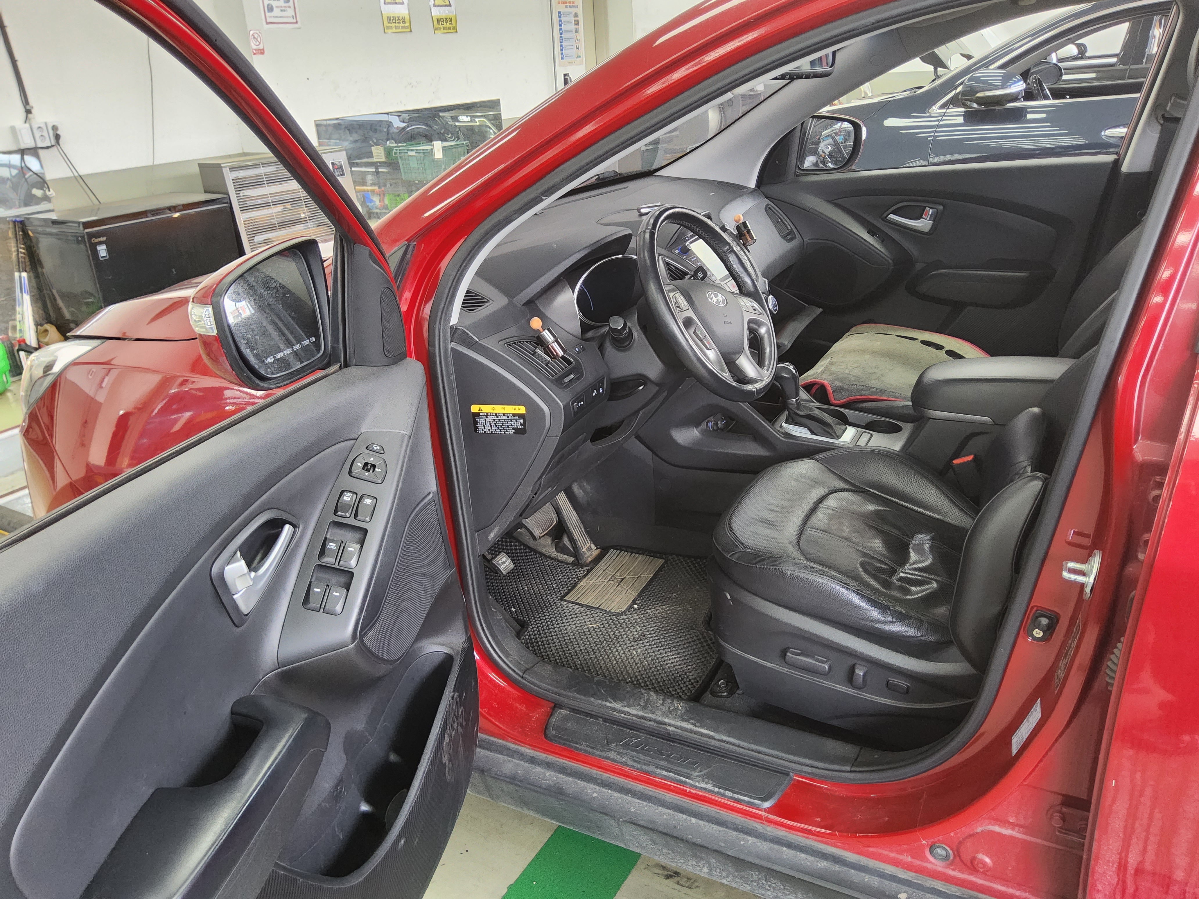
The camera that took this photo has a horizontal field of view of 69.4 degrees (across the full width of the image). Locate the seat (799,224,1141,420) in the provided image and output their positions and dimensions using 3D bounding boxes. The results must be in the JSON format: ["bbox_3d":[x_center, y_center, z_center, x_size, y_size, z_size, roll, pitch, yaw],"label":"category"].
[{"bbox_3d":[0.940,-0.363,1.937,0.840,1.080,0.530,8,25,30],"label":"seat"}]

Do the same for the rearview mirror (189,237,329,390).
[{"bbox_3d":[-0.422,-0.170,1.080,0.095,0.170,0.180,8,25,30],"label":"rearview mirror"}]

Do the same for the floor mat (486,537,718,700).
[{"bbox_3d":[0.064,0.312,1.857,0.520,0.070,0.460,8,25,30],"label":"floor mat"}]

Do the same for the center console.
[{"bbox_3d":[0.796,-0.047,1.701,0.360,0.260,0.190,8,25,30],"label":"center console"}]

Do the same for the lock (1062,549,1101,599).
[{"bbox_3d":[0.519,0.130,0.933,0.037,0.052,0.028,8,27,27],"label":"lock"}]

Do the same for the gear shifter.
[{"bbox_3d":[0.435,-0.106,1.790,0.145,0.145,0.078,8,27,27],"label":"gear shifter"}]

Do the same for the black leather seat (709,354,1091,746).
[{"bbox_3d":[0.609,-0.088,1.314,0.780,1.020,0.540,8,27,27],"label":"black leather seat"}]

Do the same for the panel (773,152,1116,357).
[{"bbox_3d":[0.827,-0.488,2.336,0.880,0.580,0.120,8,27,27],"label":"panel"}]

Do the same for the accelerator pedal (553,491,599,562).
[{"bbox_3d":[-0.062,0.179,2.020,0.045,0.185,0.055,-19,9,37],"label":"accelerator pedal"}]

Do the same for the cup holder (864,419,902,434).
[{"bbox_3d":[0.591,-0.018,1.812,0.080,0.065,0.080,8,27,27],"label":"cup holder"}]

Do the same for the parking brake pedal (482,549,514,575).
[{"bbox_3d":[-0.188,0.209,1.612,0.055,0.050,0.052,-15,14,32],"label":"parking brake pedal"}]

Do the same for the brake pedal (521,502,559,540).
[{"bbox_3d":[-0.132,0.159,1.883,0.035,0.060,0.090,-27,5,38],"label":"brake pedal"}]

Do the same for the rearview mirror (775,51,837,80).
[{"bbox_3d":[0.350,-0.722,1.611,0.250,0.070,0.050,-23,33,-37],"label":"rearview mirror"}]

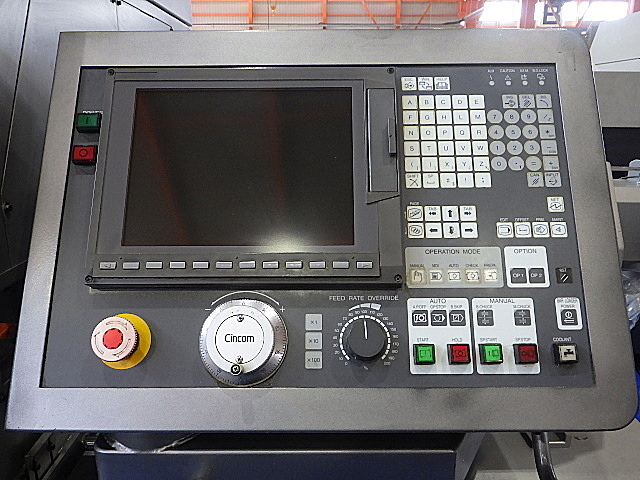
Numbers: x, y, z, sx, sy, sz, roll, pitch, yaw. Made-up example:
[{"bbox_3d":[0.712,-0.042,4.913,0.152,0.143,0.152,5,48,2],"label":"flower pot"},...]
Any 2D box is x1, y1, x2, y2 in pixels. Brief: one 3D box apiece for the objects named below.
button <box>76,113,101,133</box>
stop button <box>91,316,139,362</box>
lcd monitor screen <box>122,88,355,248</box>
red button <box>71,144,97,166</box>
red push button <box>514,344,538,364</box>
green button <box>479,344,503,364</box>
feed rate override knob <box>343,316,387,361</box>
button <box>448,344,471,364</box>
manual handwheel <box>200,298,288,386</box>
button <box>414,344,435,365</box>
[{"bbox_3d":[-0.232,-0.117,0.523,0.023,0.018,0.009,0,-14,1],"label":"button"},{"bbox_3d":[-0.180,0.090,0.463,0.040,0.040,0.027,0,-14,1],"label":"stop button"},{"bbox_3d":[-0.076,-0.073,0.507,0.218,0.164,0.010,0,-14,1],"label":"lcd monitor screen"},{"bbox_3d":[-0.232,-0.084,0.515,0.023,0.018,0.009,0,-14,1],"label":"red button"},{"bbox_3d":[0.184,0.102,0.464,0.017,0.017,0.012,0,-14,1],"label":"red push button"},{"bbox_3d":[0.153,0.103,0.464,0.017,0.017,0.012,0,-14,1],"label":"green button"},{"bbox_3d":[0.040,0.090,0.465,0.037,0.037,0.018,0,-14,1],"label":"feed rate override knob"},{"bbox_3d":[0.124,0.103,0.464,0.017,0.017,0.012,0,-14,1],"label":"button"},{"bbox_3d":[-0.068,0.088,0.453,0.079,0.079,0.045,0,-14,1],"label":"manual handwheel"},{"bbox_3d":[0.094,0.103,0.464,0.017,0.017,0.012,0,-14,1],"label":"button"}]

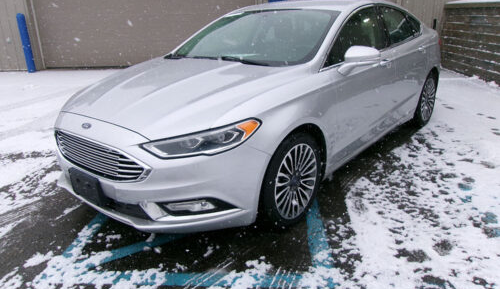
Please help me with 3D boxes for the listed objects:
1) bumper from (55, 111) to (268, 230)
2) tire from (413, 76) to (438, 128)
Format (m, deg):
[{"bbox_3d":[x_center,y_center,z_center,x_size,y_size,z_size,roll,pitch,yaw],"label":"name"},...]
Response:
[{"bbox_3d":[-0.780,0.094,2.534,1.830,0.630,0.690,14,25,37],"label":"bumper"},{"bbox_3d":[2.038,-0.548,4.650,0.235,0.670,0.670,14,25,37],"label":"tire"}]

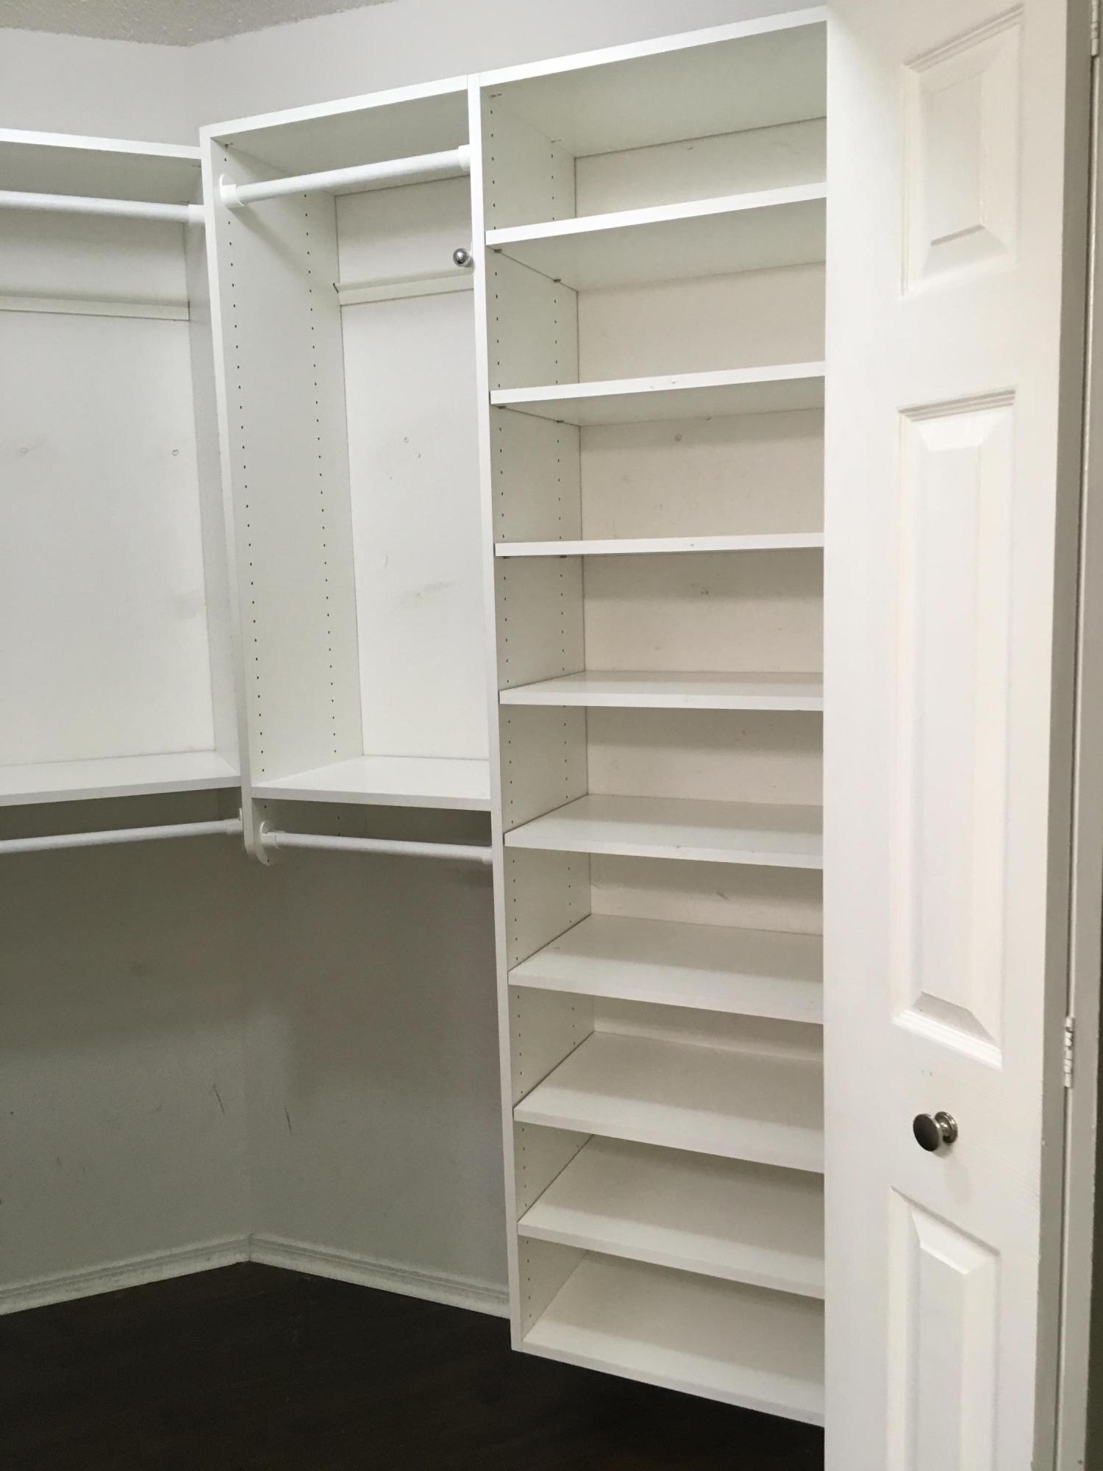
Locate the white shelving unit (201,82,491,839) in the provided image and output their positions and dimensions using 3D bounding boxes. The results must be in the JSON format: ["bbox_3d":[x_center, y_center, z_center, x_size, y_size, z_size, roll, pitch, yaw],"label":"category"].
[{"bbox_3d":[-0.253,-0.384,2.116,0.480,1.210,0.358,2,9,23],"label":"white shelving unit"}]

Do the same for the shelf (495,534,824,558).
[{"bbox_3d":[0.262,-0.294,1.903,0.600,0.019,0.354,2,9,23],"label":"shelf"}]

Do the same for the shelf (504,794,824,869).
[{"bbox_3d":[0.274,0.149,1.965,0.600,0.019,0.354,2,9,23],"label":"shelf"}]

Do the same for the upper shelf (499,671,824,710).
[{"bbox_3d":[0.268,-0.073,1.934,0.600,0.019,0.354,2,9,23],"label":"upper shelf"}]

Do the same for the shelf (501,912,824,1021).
[{"bbox_3d":[0.280,0.373,1.996,0.600,0.019,0.354,2,9,23],"label":"shelf"}]

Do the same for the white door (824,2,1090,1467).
[{"bbox_3d":[0.393,0.269,1.268,0.035,2.020,0.299,-6,9,-28],"label":"white door"}]

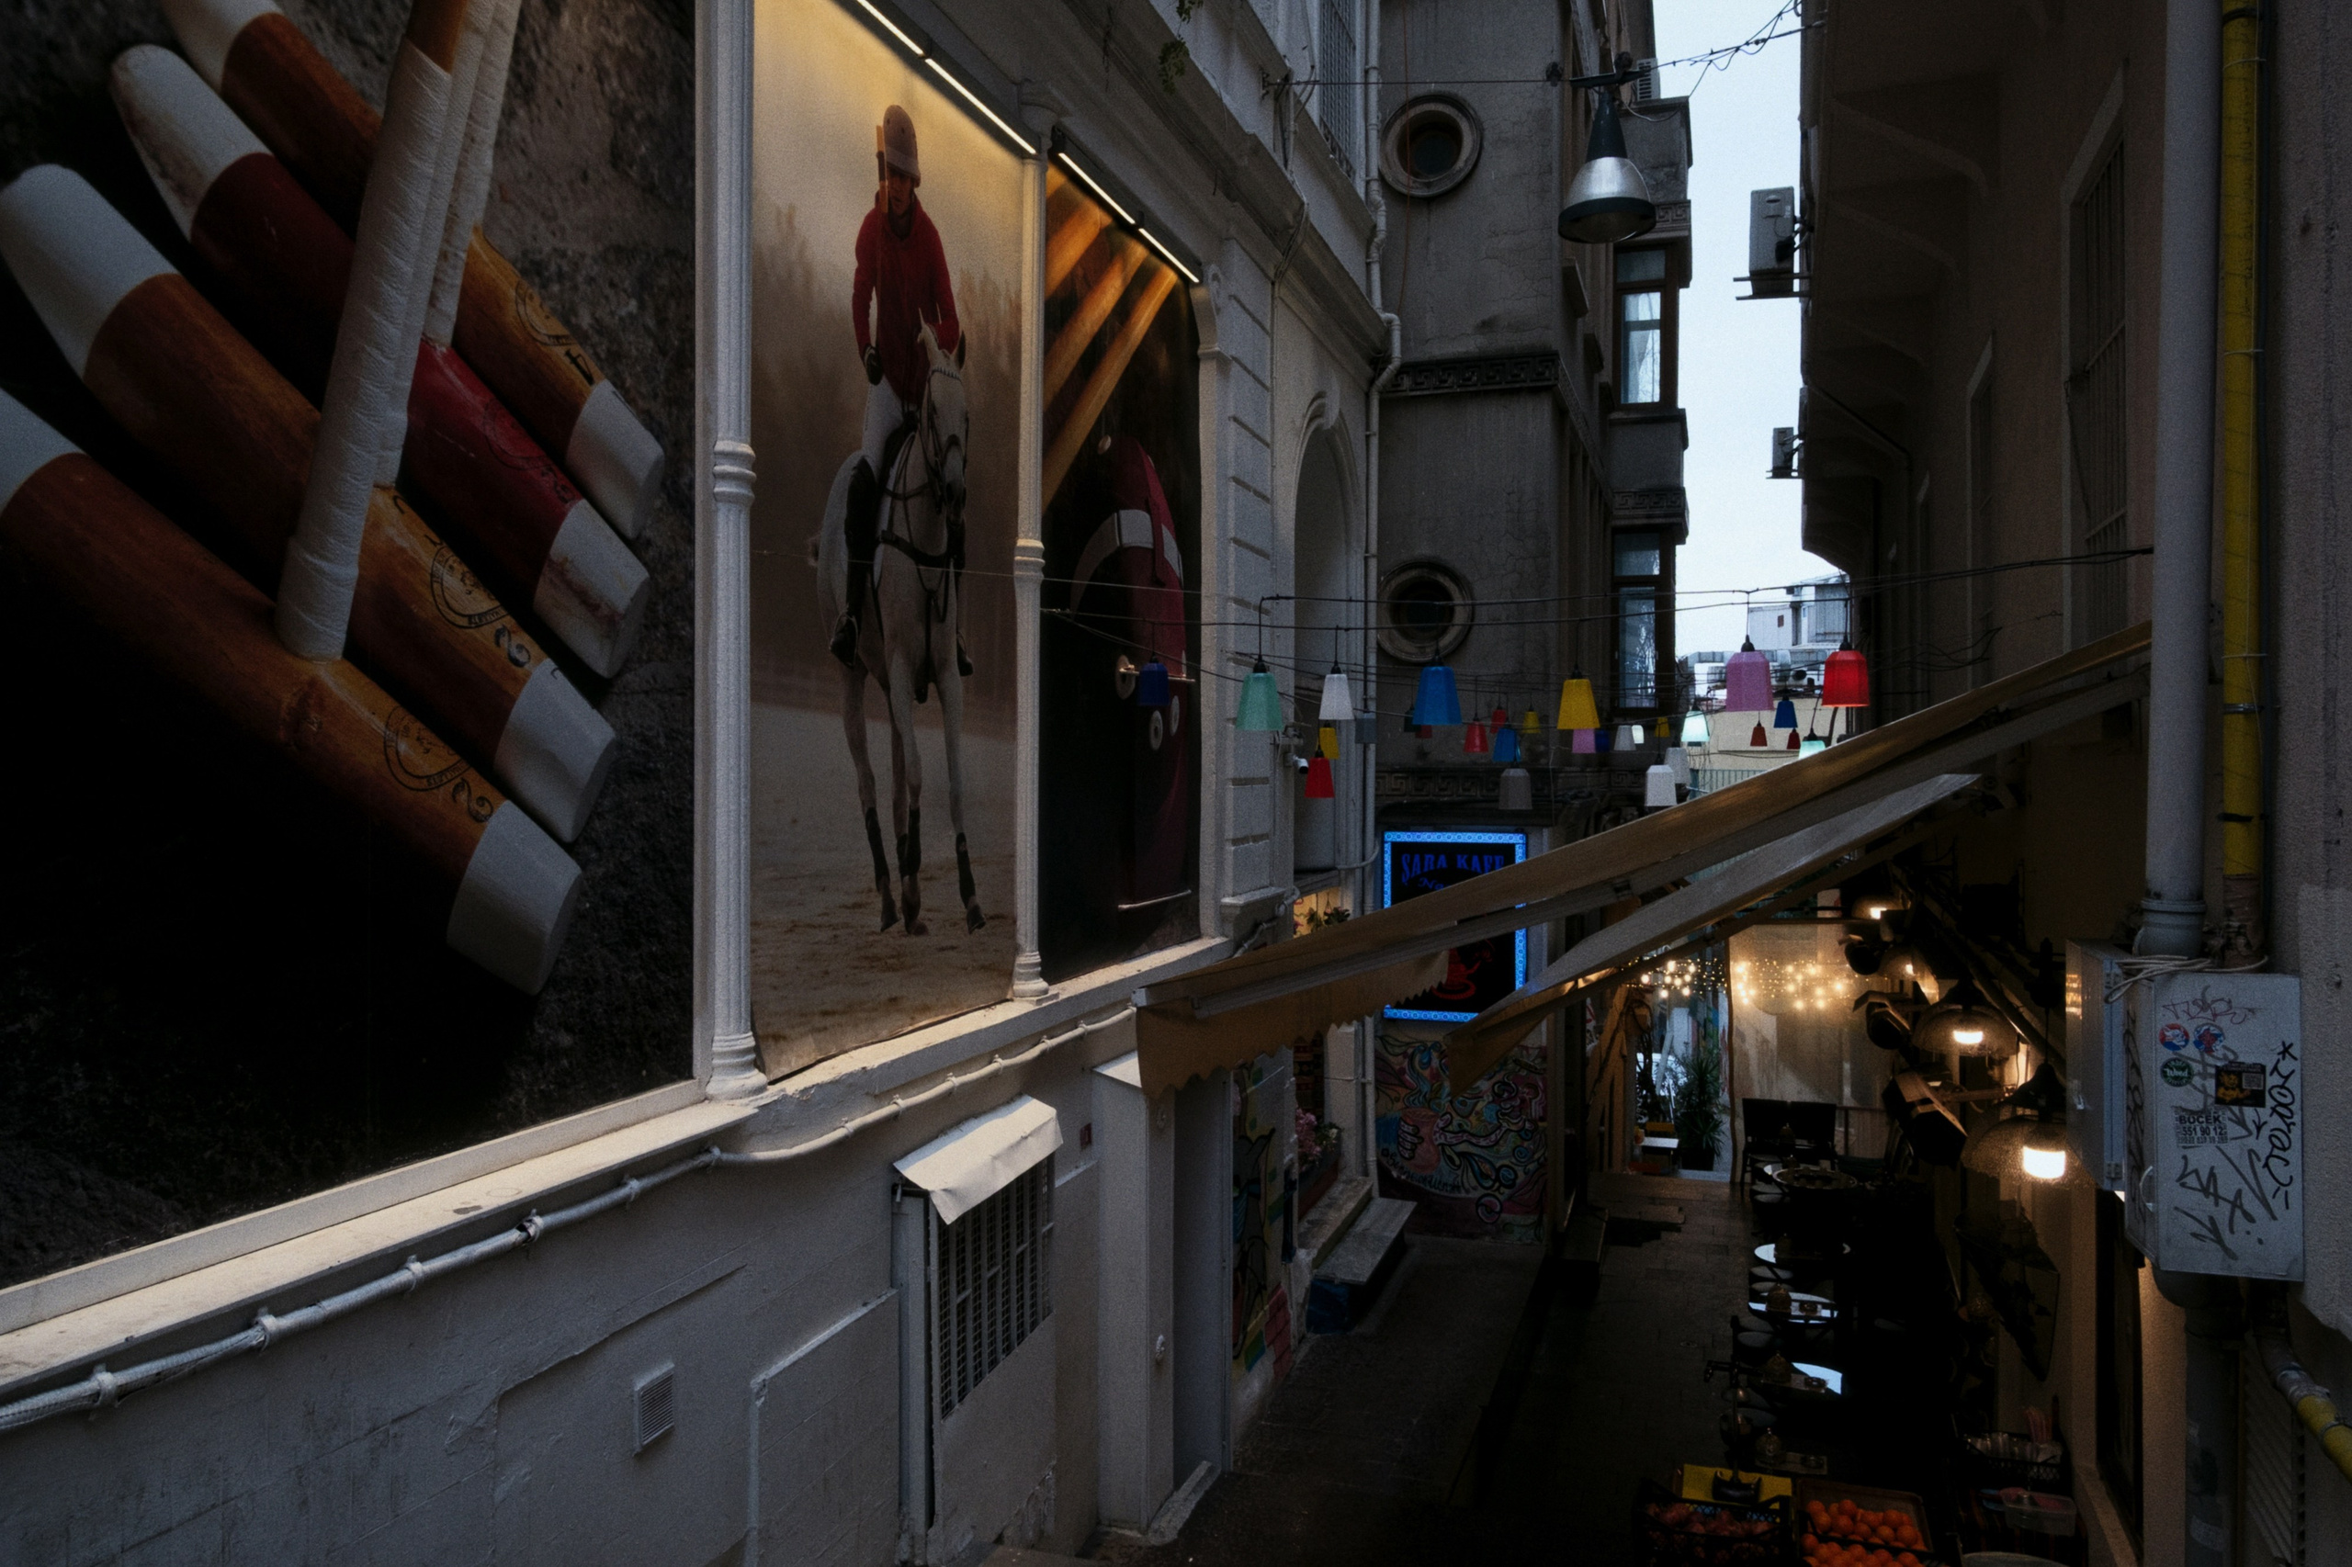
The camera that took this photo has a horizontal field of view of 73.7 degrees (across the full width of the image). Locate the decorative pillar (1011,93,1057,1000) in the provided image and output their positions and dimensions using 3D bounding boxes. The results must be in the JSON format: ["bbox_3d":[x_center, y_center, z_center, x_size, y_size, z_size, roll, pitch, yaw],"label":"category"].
[{"bbox_3d":[-0.649,-1.078,7.100,0.170,4.100,0.170,1,1,19],"label":"decorative pillar"}]

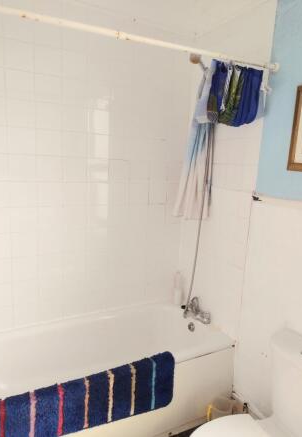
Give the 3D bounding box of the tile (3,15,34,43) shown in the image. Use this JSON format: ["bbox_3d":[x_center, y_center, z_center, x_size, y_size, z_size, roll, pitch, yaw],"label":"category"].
[{"bbox_3d":[-0.714,-1.033,1.847,0.150,0.150,0.010,-3,11,-29],"label":"tile"}]

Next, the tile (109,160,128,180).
[{"bbox_3d":[-0.214,-0.319,2.269,0.150,0.150,0.010,-3,11,-29],"label":"tile"}]

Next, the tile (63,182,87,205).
[{"bbox_3d":[-0.483,-0.156,2.151,0.150,0.150,0.010,-3,12,-29],"label":"tile"}]

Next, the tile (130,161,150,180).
[{"bbox_3d":[-0.080,-0.328,2.344,0.150,0.150,0.010,-3,11,-29],"label":"tile"}]

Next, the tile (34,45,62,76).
[{"bbox_3d":[-0.581,-0.895,1.940,0.150,0.150,0.010,-3,12,-29],"label":"tile"}]

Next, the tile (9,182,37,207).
[{"bbox_3d":[-0.744,-0.142,1.989,0.149,0.149,0.010,-3,11,-29],"label":"tile"}]

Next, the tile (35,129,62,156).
[{"bbox_3d":[-0.600,-0.447,2.011,0.149,0.149,0.010,-3,11,-29],"label":"tile"}]

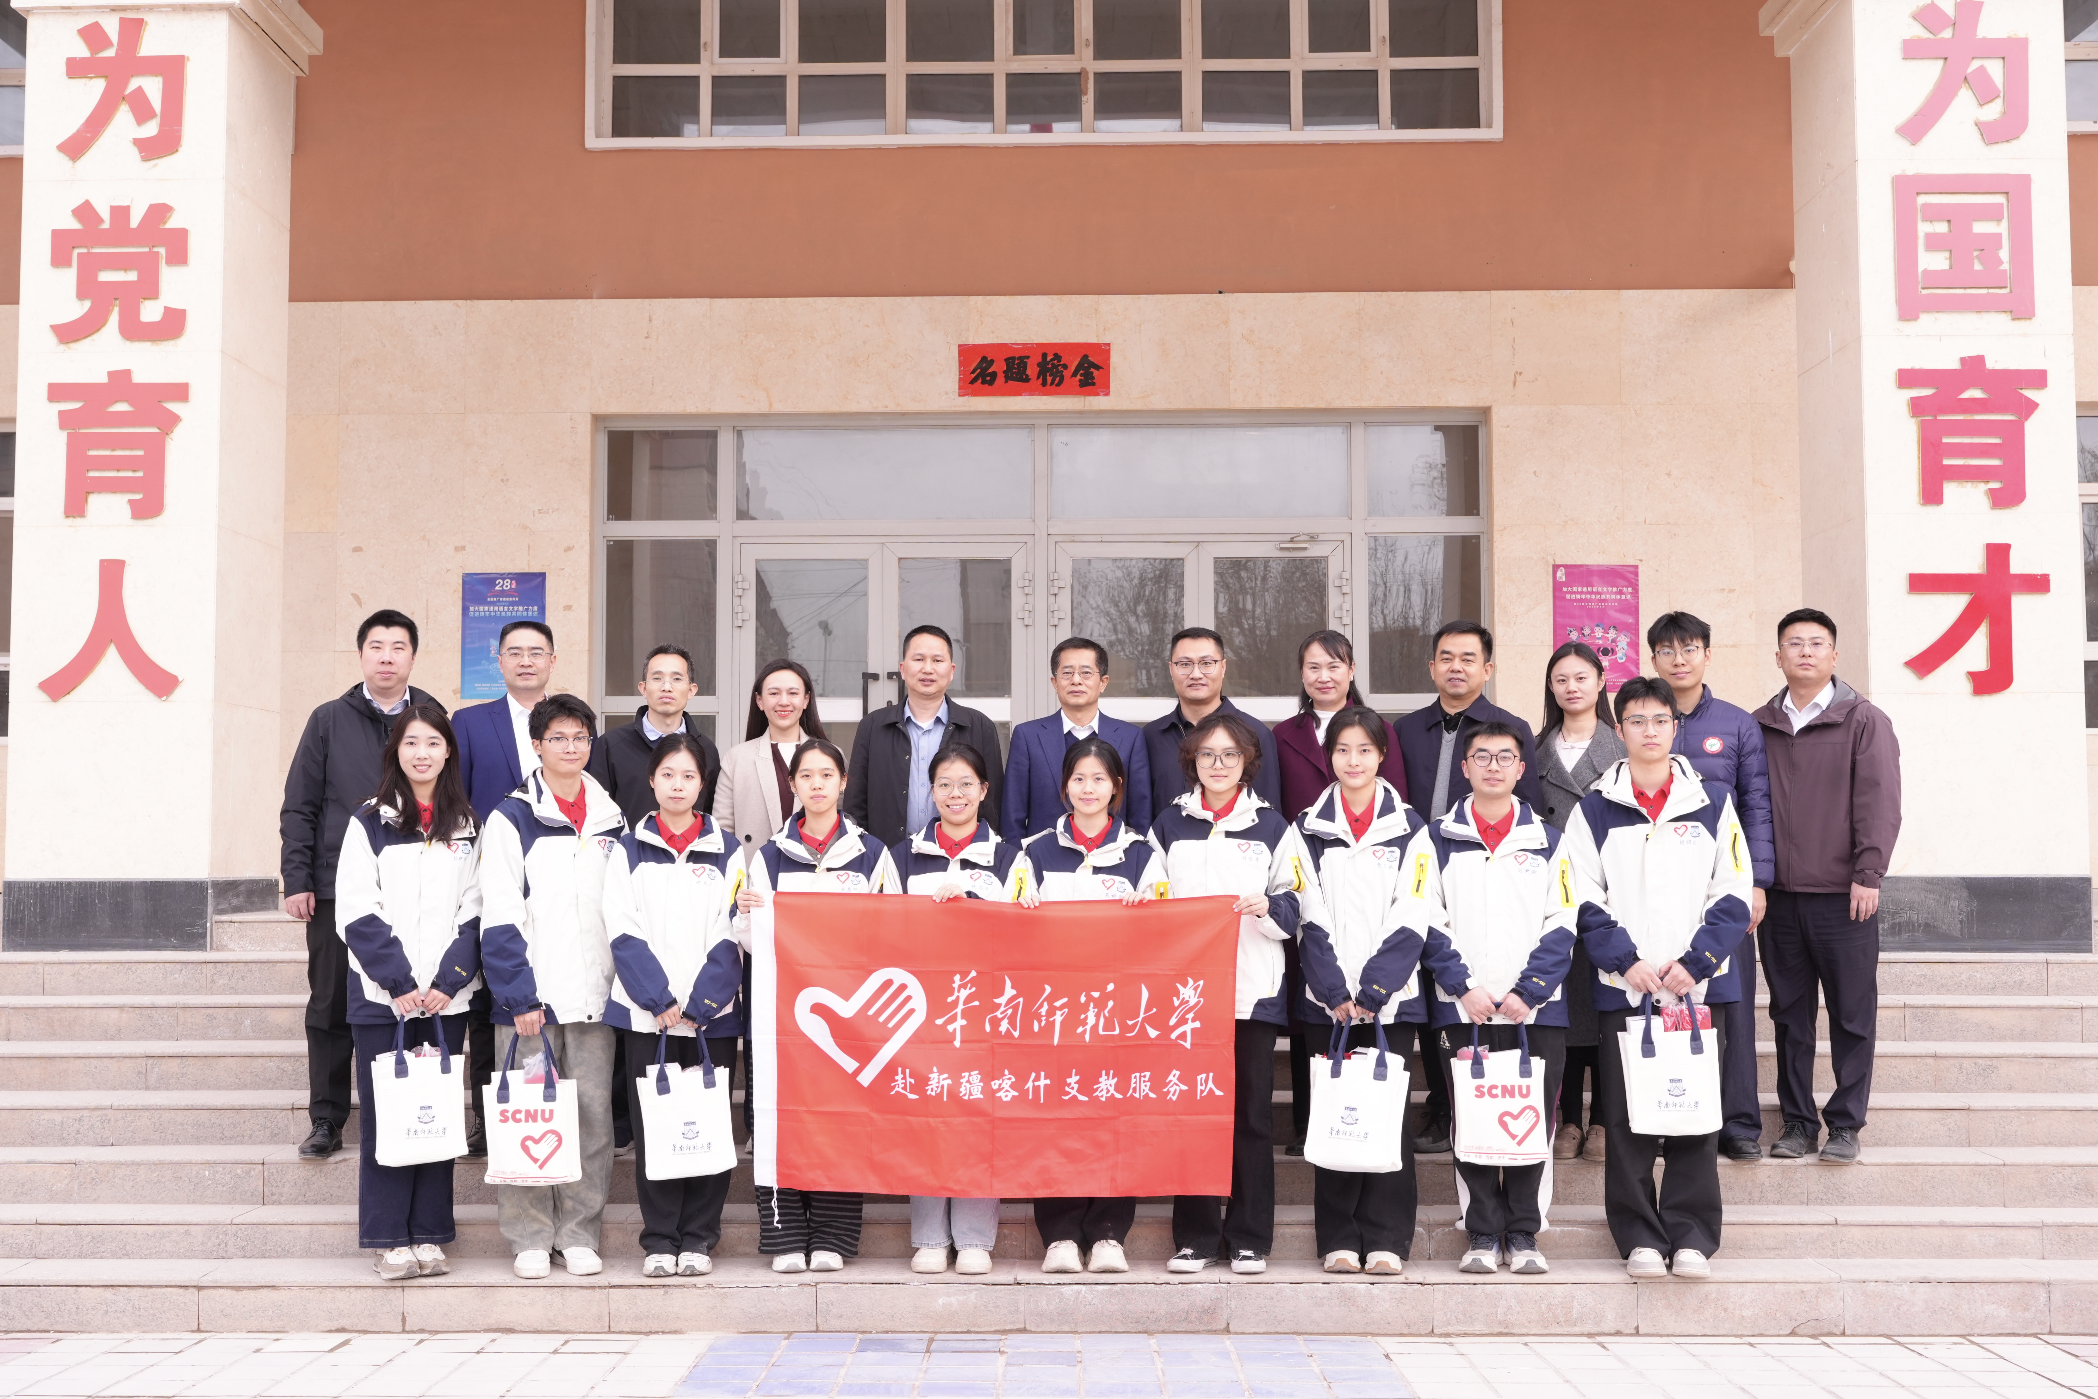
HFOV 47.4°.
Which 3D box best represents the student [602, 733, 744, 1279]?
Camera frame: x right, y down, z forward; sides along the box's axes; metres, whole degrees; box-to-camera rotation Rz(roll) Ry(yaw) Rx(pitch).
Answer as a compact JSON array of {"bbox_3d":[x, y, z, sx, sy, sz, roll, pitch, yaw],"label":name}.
[{"bbox_3d":[-1.149,0.919,7.302,0.430,1.631,0.320,1,-4,-9],"label":"student"}]

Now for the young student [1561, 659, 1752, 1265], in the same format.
[{"bbox_3d":[1.831,0.827,7.249,0.560,1.790,0.380,-1,-5,14],"label":"young student"}]

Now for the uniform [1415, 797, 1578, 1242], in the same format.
[{"bbox_3d":[1.362,0.972,7.274,0.494,1.344,0.350,0,-4,5],"label":"uniform"}]

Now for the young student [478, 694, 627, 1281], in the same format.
[{"bbox_3d":[-1.494,0.852,7.247,0.460,1.740,0.380,2,-5,-22],"label":"young student"}]

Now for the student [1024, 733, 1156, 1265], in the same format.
[{"bbox_3d":[0.125,0.918,7.302,0.430,1.608,0.360,0,-4,0],"label":"student"}]

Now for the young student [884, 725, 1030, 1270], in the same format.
[{"bbox_3d":[-0.270,0.923,7.302,0.440,1.598,0.360,0,-4,-2],"label":"young student"}]

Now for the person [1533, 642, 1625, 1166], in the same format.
[{"bbox_3d":[1.732,0.649,7.865,0.460,1.684,0.330,-1,-5,14],"label":"person"}]

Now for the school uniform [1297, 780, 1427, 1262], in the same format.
[{"bbox_3d":[0.954,0.975,7.298,0.430,1.460,0.310,-1,-4,13],"label":"school uniform"}]

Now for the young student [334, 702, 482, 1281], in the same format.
[{"bbox_3d":[-1.923,0.867,7.246,0.450,1.720,0.370,1,-5,-16],"label":"young student"}]

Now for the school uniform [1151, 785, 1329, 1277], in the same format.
[{"bbox_3d":[0.569,0.989,7.273,0.544,1.438,0.370,0,-4,6],"label":"school uniform"}]

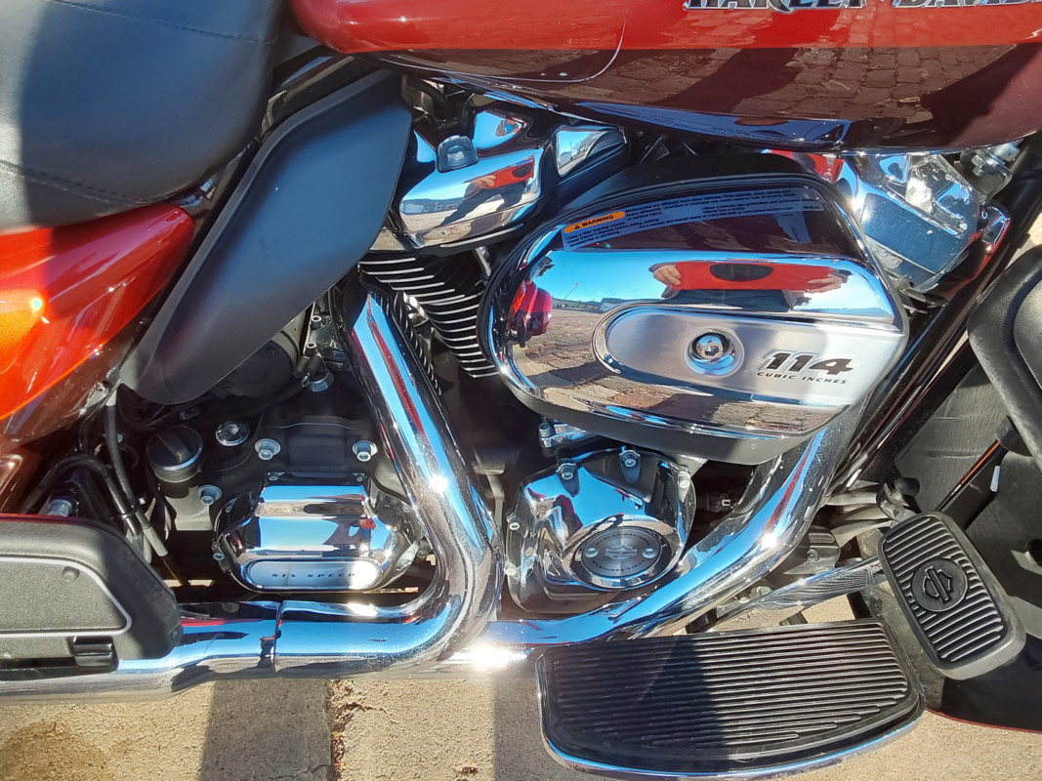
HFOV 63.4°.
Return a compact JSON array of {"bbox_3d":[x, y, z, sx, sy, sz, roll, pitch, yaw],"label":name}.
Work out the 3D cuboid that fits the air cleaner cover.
[{"bbox_3d":[0.114,-0.051,0.597,0.269,0.179,0.100,3,36,4],"label":"air cleaner cover"}]

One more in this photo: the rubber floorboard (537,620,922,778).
[{"bbox_3d":[0.169,0.257,0.710,0.308,0.035,0.120,-3,41,3],"label":"rubber floorboard"}]

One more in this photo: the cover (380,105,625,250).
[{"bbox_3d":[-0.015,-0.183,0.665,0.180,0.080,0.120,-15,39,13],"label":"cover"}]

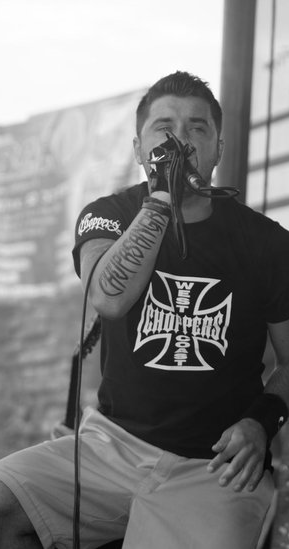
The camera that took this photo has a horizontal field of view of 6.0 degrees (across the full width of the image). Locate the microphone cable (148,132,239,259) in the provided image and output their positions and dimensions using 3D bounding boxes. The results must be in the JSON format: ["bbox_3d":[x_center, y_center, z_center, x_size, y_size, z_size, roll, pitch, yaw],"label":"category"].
[{"bbox_3d":[0.092,-0.148,5.130,0.170,0.238,0.120,3,-4,0],"label":"microphone cable"}]

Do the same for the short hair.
[{"bbox_3d":[0.067,-0.327,5.280,0.168,0.140,0.195,2,-3,-2],"label":"short hair"}]

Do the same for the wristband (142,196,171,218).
[{"bbox_3d":[0.023,-0.125,5.130,0.060,0.030,0.055,18,-15,0],"label":"wristband"}]

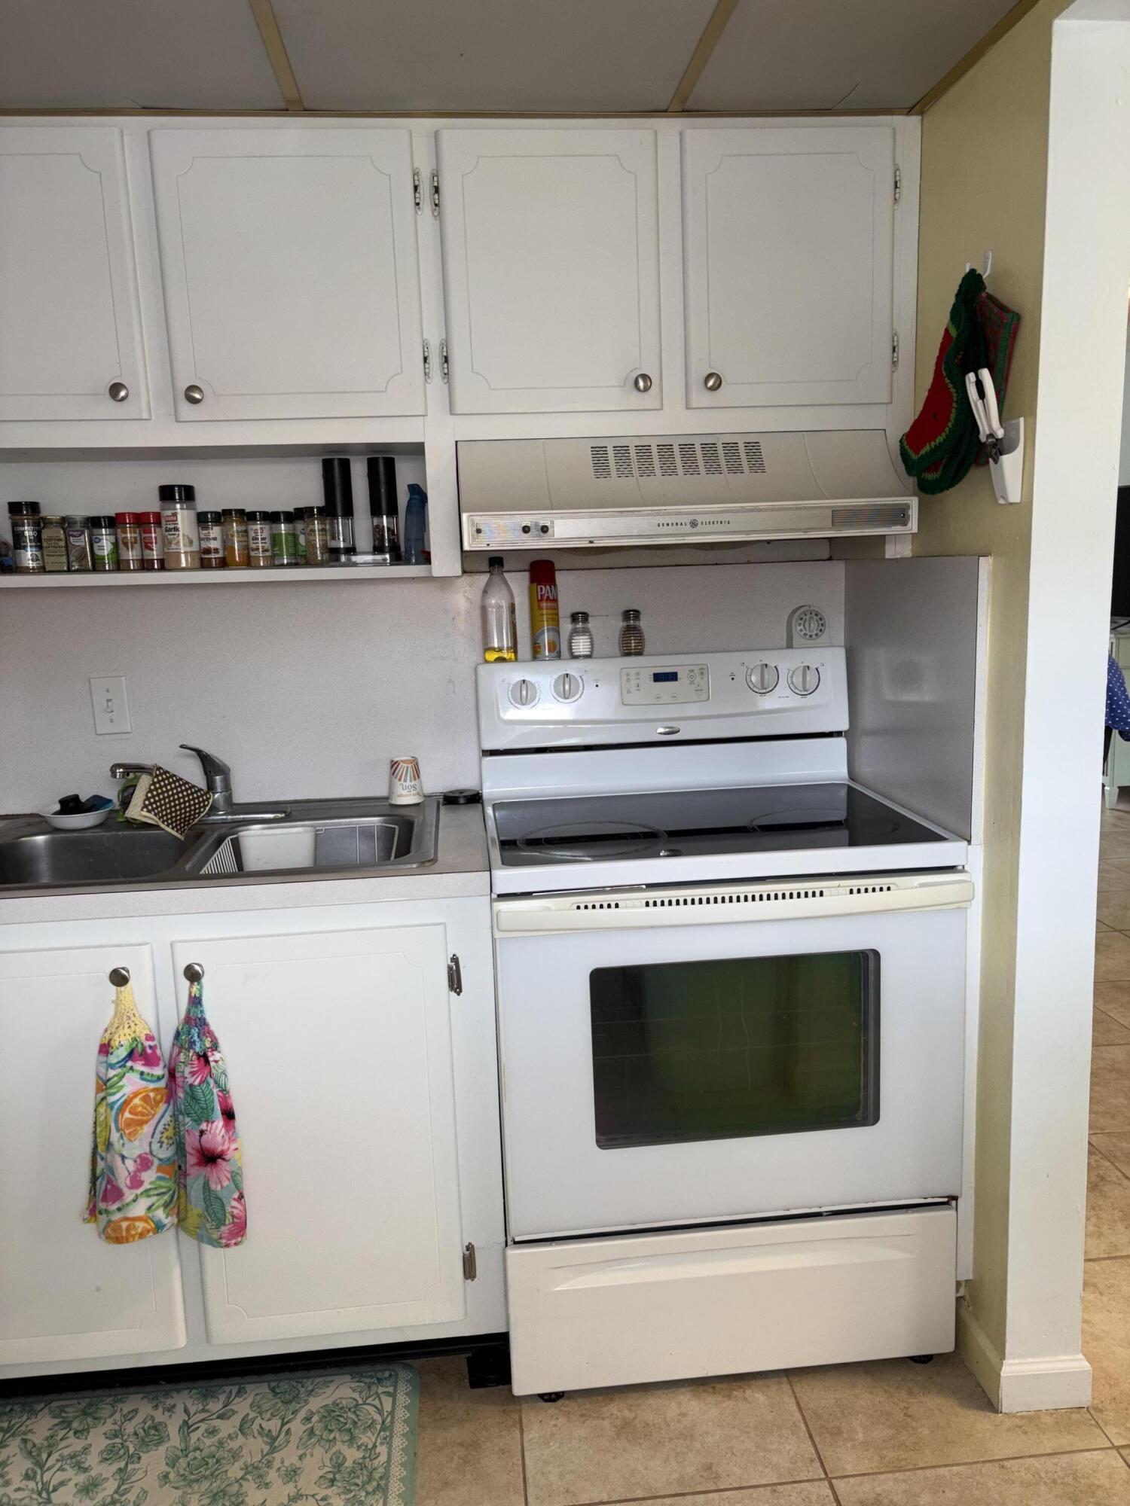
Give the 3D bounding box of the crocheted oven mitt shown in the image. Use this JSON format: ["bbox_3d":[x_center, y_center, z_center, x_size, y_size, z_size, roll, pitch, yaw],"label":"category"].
[{"bbox_3d":[0.596,-0.580,1.794,0.090,0.325,0.210,-3,10,-5],"label":"crocheted oven mitt"}]

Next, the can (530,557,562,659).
[{"bbox_3d":[-0.040,-0.285,2.270,0.057,0.199,0.057,-2,10,0],"label":"can"}]

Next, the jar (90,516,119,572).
[{"bbox_3d":[-0.831,-0.378,2.046,0.044,0.096,0.044,-3,9,-5],"label":"jar"}]

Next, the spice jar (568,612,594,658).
[{"bbox_3d":[0.033,-0.238,2.289,0.051,0.092,0.051,-3,9,-5],"label":"spice jar"}]

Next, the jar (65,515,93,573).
[{"bbox_3d":[-0.876,-0.378,2.042,0.043,0.098,0.043,-3,9,-5],"label":"jar"}]

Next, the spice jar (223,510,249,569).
[{"bbox_3d":[-0.613,-0.400,2.110,0.043,0.105,0.043,-2,10,0],"label":"spice jar"}]

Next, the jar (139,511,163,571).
[{"bbox_3d":[-0.763,-0.392,2.102,0.042,0.105,0.042,-5,10,-19],"label":"jar"}]

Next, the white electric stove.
[{"bbox_3d":[0.249,0.436,2.093,0.762,1.188,0.675,-3,9,-5],"label":"white electric stove"}]

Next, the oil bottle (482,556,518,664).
[{"bbox_3d":[-0.132,-0.285,2.262,0.066,0.209,0.066,-2,10,-3],"label":"oil bottle"}]

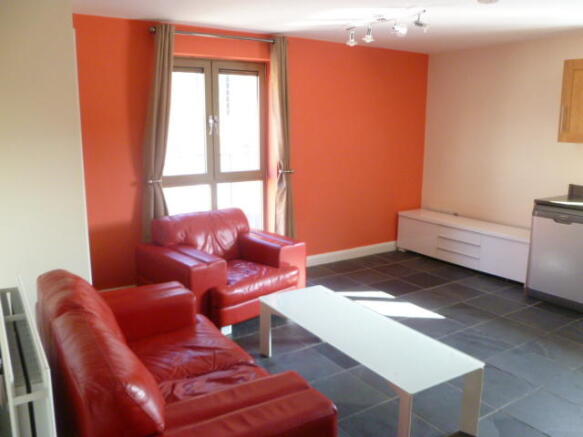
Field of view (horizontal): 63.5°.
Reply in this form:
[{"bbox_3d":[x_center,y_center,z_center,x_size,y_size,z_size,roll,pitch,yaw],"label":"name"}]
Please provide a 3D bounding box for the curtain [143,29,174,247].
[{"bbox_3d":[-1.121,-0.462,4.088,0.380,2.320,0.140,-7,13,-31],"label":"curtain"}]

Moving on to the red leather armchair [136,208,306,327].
[{"bbox_3d":[-0.521,0.371,4.089,1.120,0.820,1.020,-9,14,-39],"label":"red leather armchair"}]

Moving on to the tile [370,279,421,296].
[{"bbox_3d":[0.988,0.668,4.553,0.400,0.013,0.400,-7,13,-31],"label":"tile"}]

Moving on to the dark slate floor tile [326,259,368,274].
[{"bbox_3d":[0.565,0.543,5.227,0.400,0.013,0.400,-7,13,-31],"label":"dark slate floor tile"}]

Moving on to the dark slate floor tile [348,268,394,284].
[{"bbox_3d":[0.833,0.616,5.005,0.392,0.012,0.392,-7,12,-31],"label":"dark slate floor tile"}]

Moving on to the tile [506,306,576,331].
[{"bbox_3d":[1.994,0.824,3.816,0.399,0.012,0.399,-7,13,-31],"label":"tile"}]

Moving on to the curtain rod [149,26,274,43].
[{"bbox_3d":[-0.636,-1.639,4.252,1.289,0.050,0.050,-7,13,-31],"label":"curtain rod"}]

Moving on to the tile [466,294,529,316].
[{"bbox_3d":[1.811,0.767,4.187,0.392,0.012,0.392,-7,12,-31],"label":"tile"}]

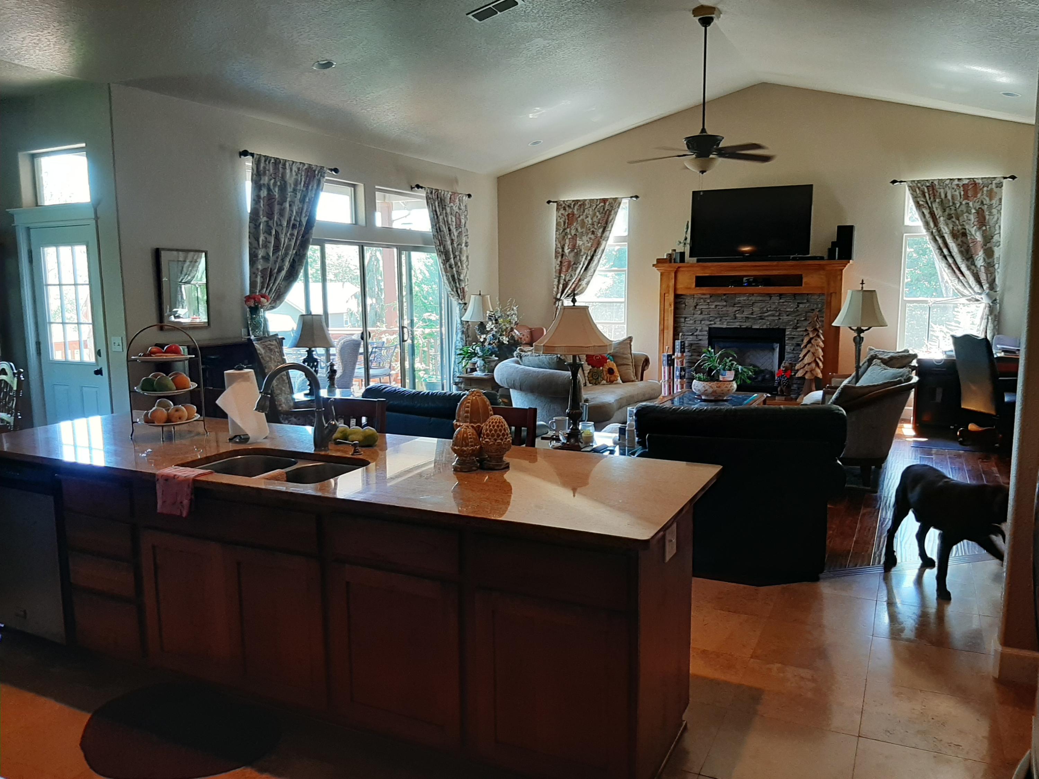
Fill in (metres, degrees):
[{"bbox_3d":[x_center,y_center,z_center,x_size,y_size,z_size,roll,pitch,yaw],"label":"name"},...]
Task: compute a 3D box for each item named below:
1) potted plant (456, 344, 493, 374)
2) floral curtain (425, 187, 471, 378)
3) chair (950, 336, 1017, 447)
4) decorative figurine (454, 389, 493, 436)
[{"bbox_3d":[-0.520,-0.350,9.085,0.425,0.350,0.425,0,8,0],"label":"potted plant"},{"bbox_3d":[-0.879,-1.171,9.921,0.150,2.600,1.050,3,9,26],"label":"floral curtain"},{"bbox_3d":[4.661,0.004,7.581,0.660,1.080,0.620,-2,8,-10],"label":"chair"},{"bbox_3d":[-0.184,0.139,3.207,0.178,0.278,0.178,0,8,0],"label":"decorative figurine"}]

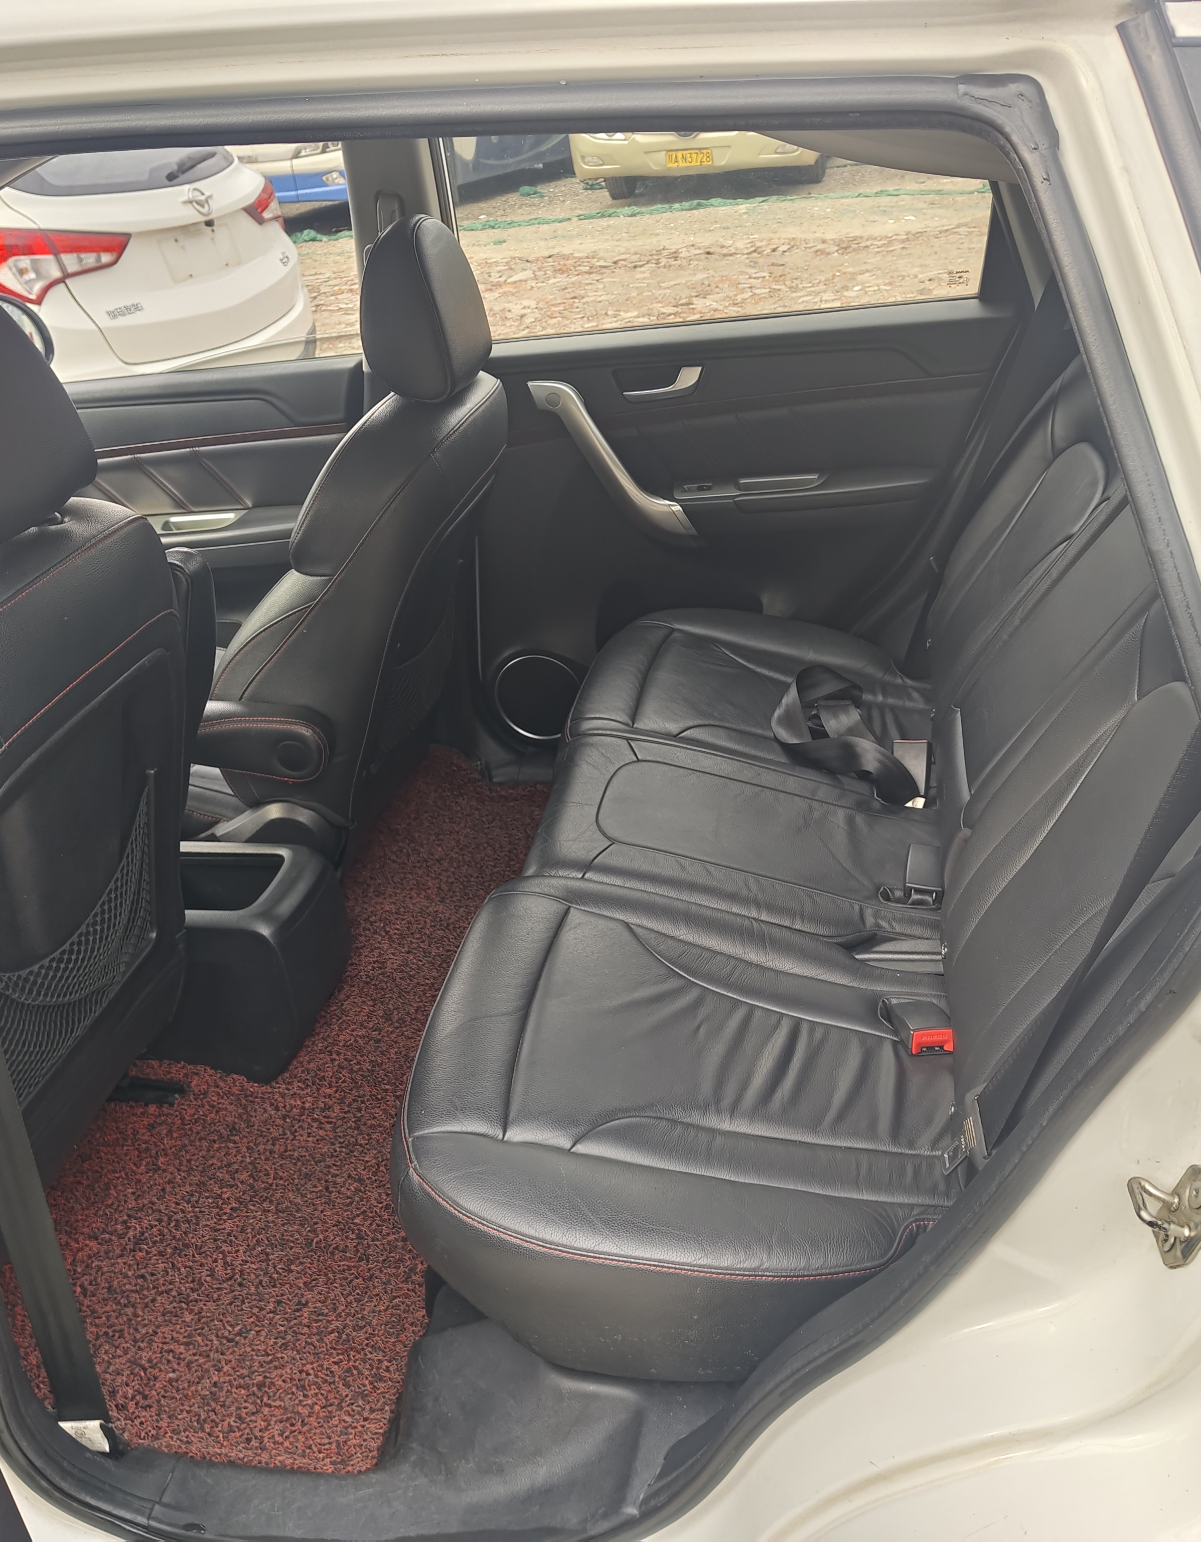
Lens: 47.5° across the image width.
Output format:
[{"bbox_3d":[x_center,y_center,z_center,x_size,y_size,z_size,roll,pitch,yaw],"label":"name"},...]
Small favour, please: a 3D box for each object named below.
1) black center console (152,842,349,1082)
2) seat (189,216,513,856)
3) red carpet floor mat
[{"bbox_3d":[-0.519,0.236,1.872,0.330,0.255,0.255,0,29,12],"label":"black center console"},{"bbox_3d":[-0.566,-0.272,1.984,0.840,0.980,0.560,0,29,12],"label":"seat"},{"bbox_3d":[-0.364,0.313,1.953,0.560,0.030,1.400,0,29,12],"label":"red carpet floor mat"}]

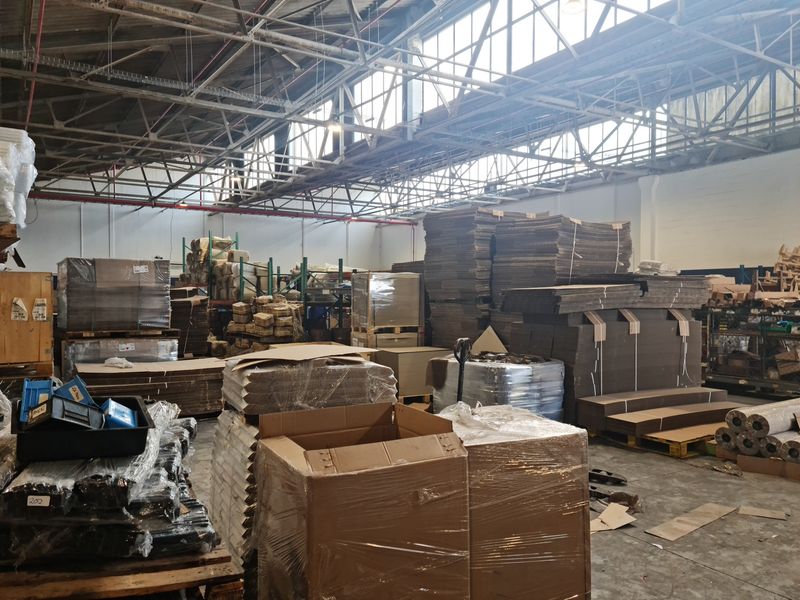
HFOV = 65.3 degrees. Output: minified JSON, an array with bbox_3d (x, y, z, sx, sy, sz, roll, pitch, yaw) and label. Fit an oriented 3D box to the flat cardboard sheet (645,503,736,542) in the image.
[{"bbox_3d":[1.991,1.499,4.245,0.920,0.018,0.183,0,1,-39],"label":"flat cardboard sheet"}]

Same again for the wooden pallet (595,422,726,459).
[{"bbox_3d":[2.862,1.413,6.664,1.200,0.145,1.100,0,1,-32],"label":"wooden pallet"}]

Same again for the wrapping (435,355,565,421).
[{"bbox_3d":[1.153,1.074,7.452,0.980,0.730,1.220,0,1,-40],"label":"wrapping"}]

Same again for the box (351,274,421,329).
[{"bbox_3d":[-0.255,0.000,12.030,1.120,1.000,0.900,0,1,-23],"label":"box"}]

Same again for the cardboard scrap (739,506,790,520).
[{"bbox_3d":[2.543,1.500,4.380,0.277,0.016,0.187,0,1,29],"label":"cardboard scrap"}]

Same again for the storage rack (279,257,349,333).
[{"bbox_3d":[-2.425,0.178,16.380,1.080,2.430,2.100,0,1,-32],"label":"storage rack"}]

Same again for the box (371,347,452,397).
[{"bbox_3d":[0.183,1.014,9.000,0.890,0.600,0.680,0,1,-32],"label":"box"}]

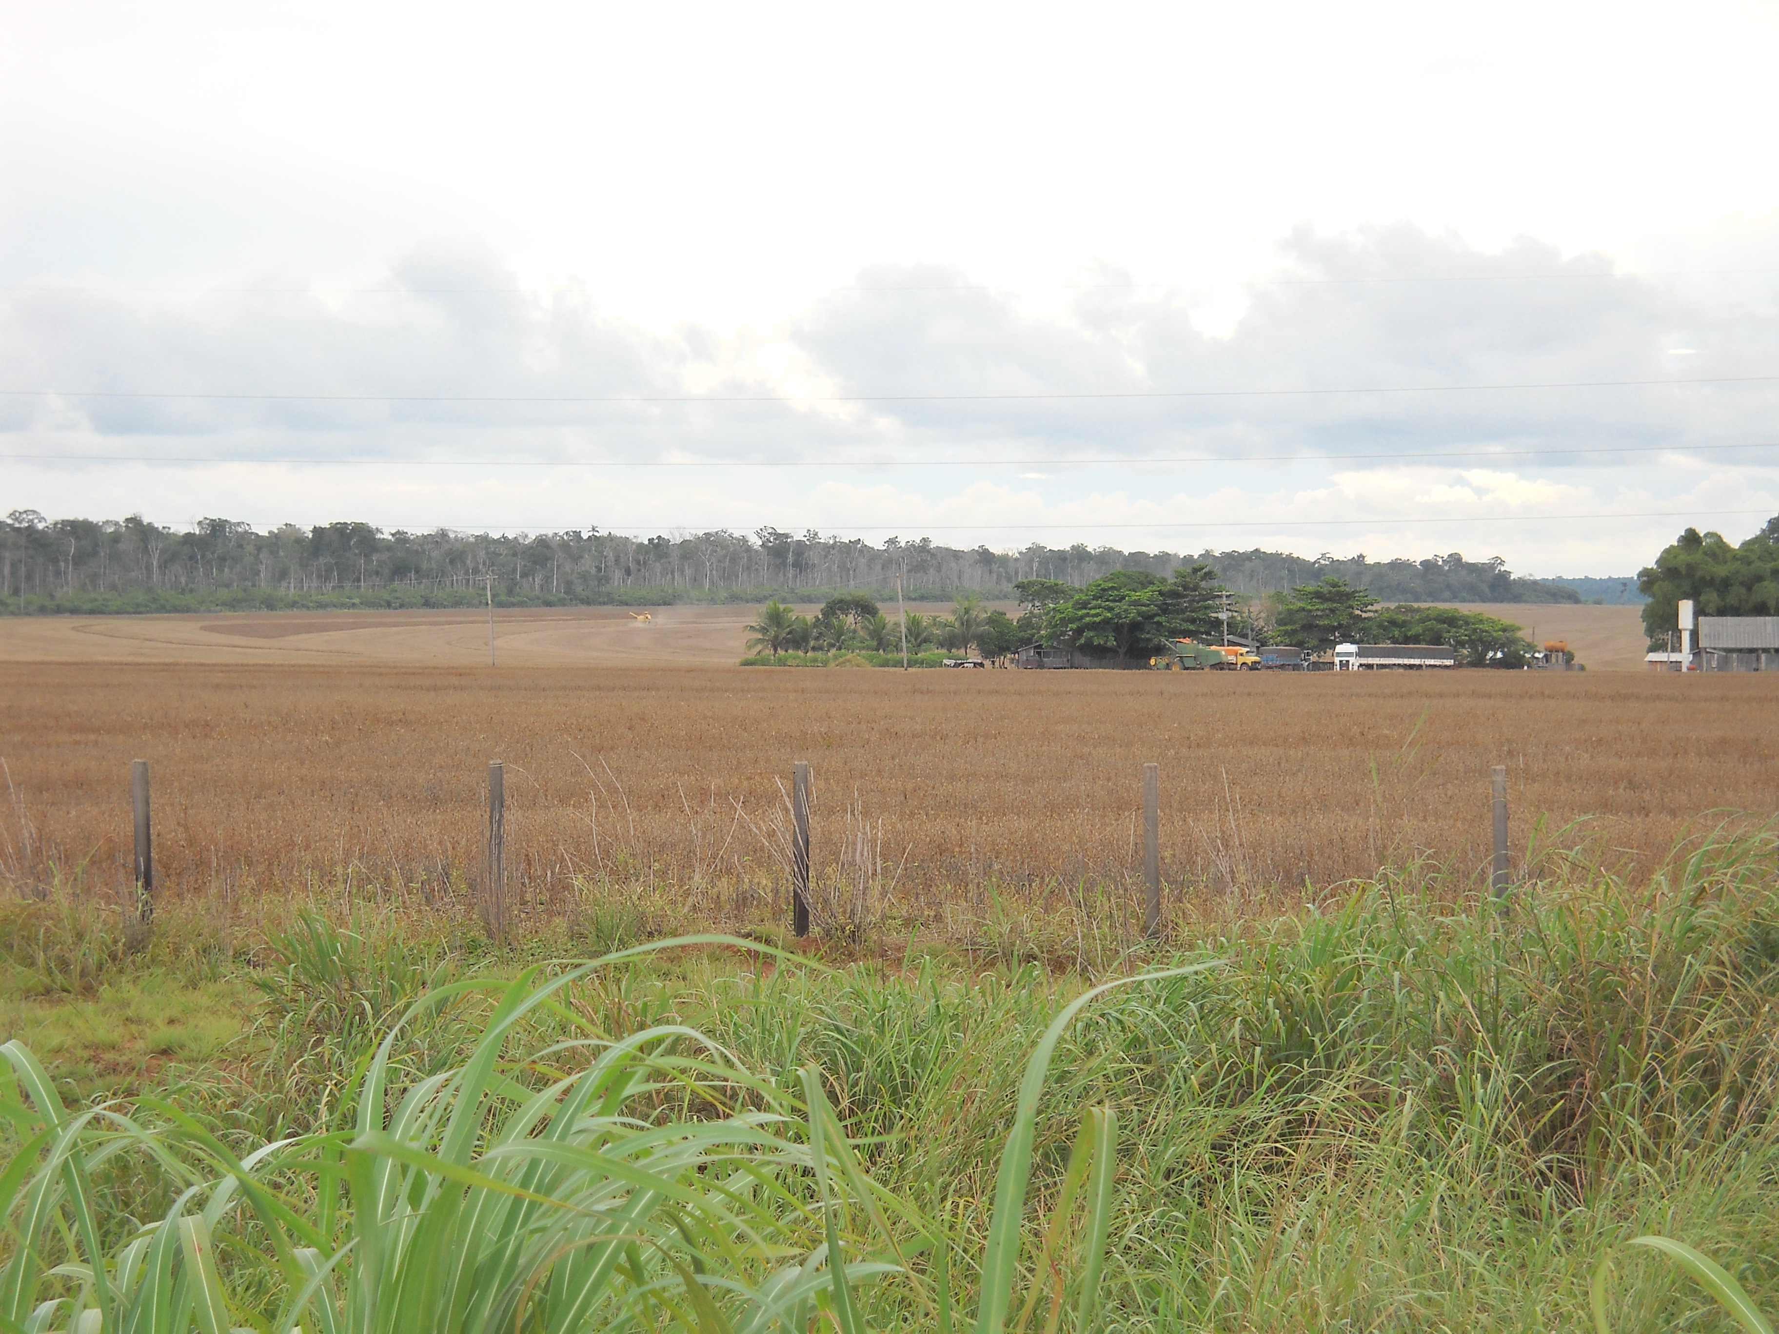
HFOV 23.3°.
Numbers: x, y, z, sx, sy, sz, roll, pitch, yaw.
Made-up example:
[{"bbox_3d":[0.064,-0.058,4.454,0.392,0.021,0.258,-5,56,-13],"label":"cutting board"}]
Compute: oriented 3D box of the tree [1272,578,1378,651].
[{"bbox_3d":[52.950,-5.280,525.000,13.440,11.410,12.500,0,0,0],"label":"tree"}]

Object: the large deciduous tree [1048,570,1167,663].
[{"bbox_3d":[25.950,-5.640,515.000,15.590,11.770,14.500,0,0,0],"label":"large deciduous tree"}]

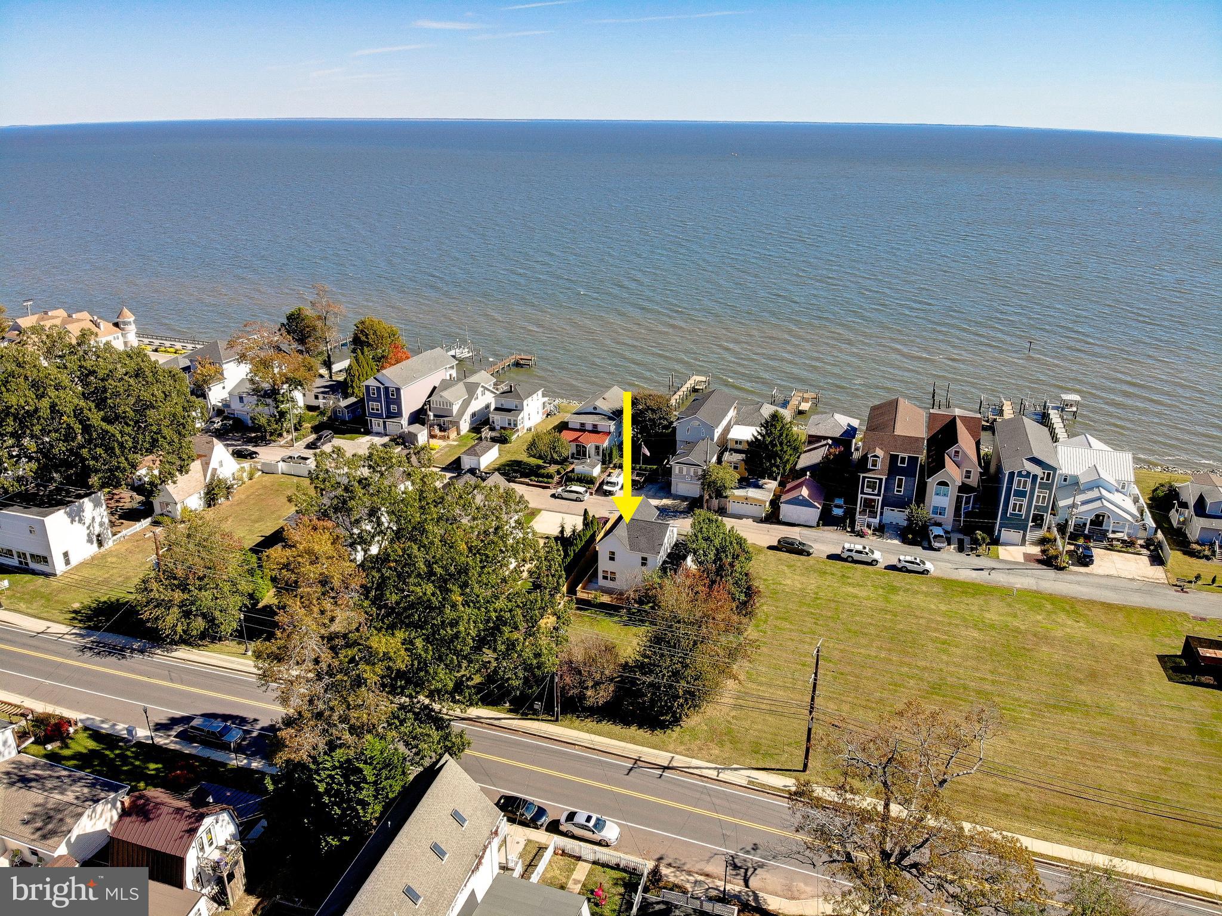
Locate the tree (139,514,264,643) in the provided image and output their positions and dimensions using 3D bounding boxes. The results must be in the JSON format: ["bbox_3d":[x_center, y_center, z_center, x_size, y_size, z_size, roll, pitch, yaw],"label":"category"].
[{"bbox_3d":[-43.314,12.633,89.358,11.400,13.400,11.200,8,23,18],"label":"tree"}]

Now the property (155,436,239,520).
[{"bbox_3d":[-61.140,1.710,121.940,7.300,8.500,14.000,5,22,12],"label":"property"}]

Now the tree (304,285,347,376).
[{"bbox_3d":[-59.408,-26.152,177.265,8.200,19.900,7.800,8,23,18],"label":"tree"}]

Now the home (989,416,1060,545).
[{"bbox_3d":[57.504,2.903,118.329,7.160,11.430,20.080,8,23,18],"label":"home"}]

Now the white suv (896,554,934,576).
[{"bbox_3d":[38.170,13.210,105.800,4.600,1.680,1.850,8,23,18],"label":"white suv"}]

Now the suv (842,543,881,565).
[{"bbox_3d":[32.011,12.247,107.508,5.000,1.780,1.950,7,23,16],"label":"suv"}]

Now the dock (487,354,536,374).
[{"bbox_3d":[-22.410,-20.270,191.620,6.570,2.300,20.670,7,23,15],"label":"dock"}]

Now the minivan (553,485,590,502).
[{"bbox_3d":[-5.697,5.025,124.621,5.100,1.750,2.000,7,23,16],"label":"minivan"}]

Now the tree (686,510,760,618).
[{"bbox_3d":[12.750,11.860,95.470,7.700,11.400,7.600,0,22,0],"label":"tree"}]

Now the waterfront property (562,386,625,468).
[{"bbox_3d":[-1.740,-6.250,142.770,8.100,7.800,18.000,8,23,18],"label":"waterfront property"}]

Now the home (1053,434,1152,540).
[{"bbox_3d":[69.400,3.800,121.260,11.420,8.100,19.370,8,23,18],"label":"home"}]

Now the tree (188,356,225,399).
[{"bbox_3d":[-73.870,-12.360,154.980,6.400,11.000,6.400,8,23,19],"label":"tree"}]

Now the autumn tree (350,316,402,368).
[{"bbox_3d":[-48.190,-22.350,177.800,10.000,13.600,10.000,8,23,18],"label":"autumn tree"}]

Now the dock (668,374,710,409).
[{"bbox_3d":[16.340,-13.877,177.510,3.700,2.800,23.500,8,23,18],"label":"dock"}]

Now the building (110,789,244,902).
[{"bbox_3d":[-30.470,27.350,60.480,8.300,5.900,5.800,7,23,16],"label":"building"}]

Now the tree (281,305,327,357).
[{"bbox_3d":[-66.030,-25.400,183.770,8.800,14.000,8.500,8,23,19],"label":"tree"}]

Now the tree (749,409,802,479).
[{"bbox_3d":[24.580,-1.150,126.830,8.000,12.500,8.000,8,23,19],"label":"tree"}]

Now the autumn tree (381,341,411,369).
[{"bbox_3d":[-44.828,-19.546,176.449,6.600,8.500,6.400,8,23,18],"label":"autumn tree"}]

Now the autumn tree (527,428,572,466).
[{"bbox_3d":[-9.890,-1.660,136.310,7.000,5.900,7.000,0,22,0],"label":"autumn tree"}]

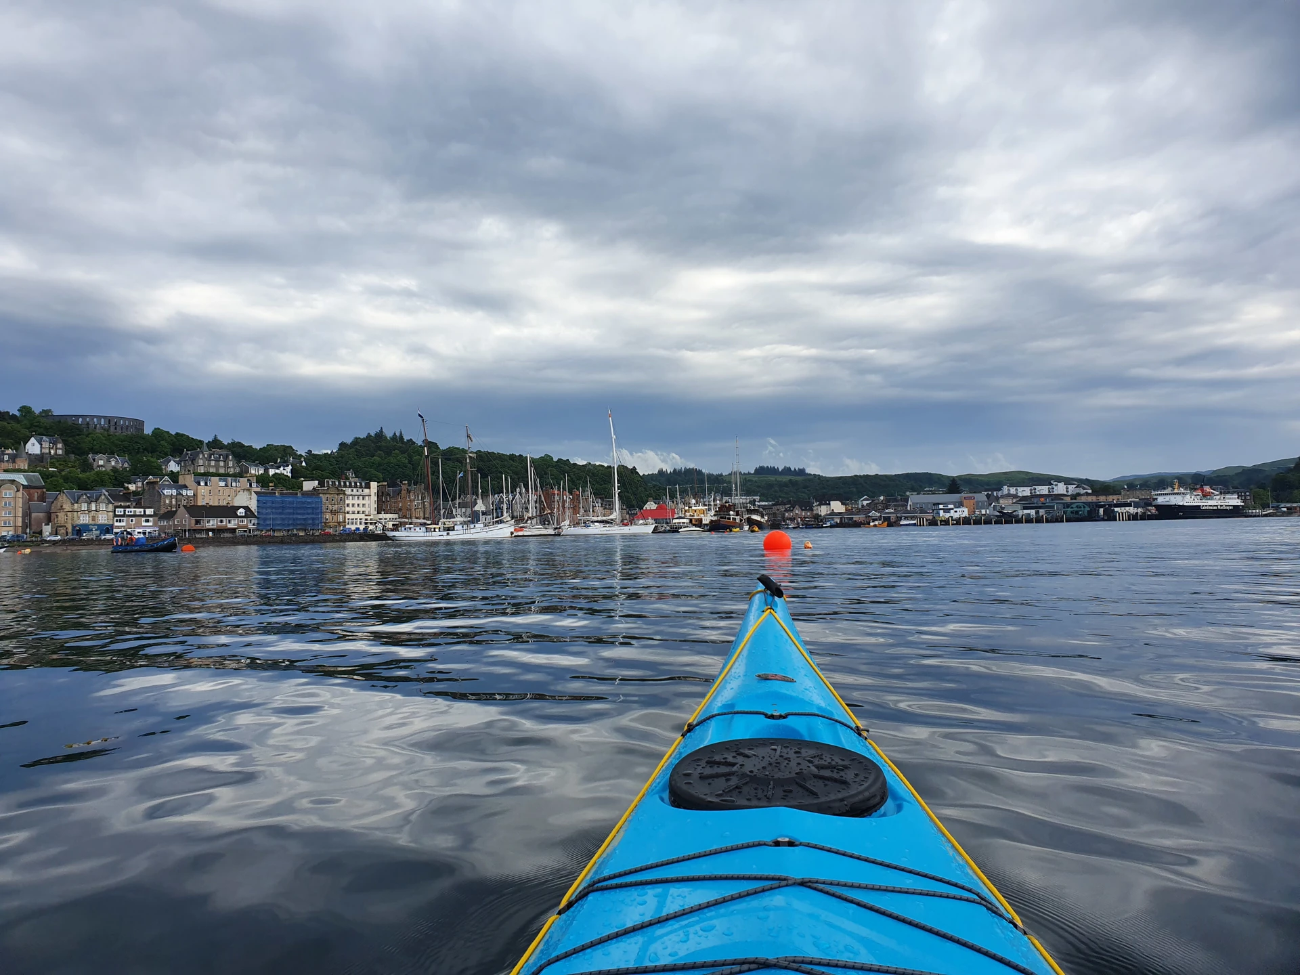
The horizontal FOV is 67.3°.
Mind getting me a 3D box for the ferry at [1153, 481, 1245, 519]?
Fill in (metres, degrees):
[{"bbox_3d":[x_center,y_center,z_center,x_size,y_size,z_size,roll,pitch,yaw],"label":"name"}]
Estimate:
[{"bbox_3d":[316.050,6.710,565.750,90.000,22.600,16.000,0,-3,-36],"label":"ferry"}]

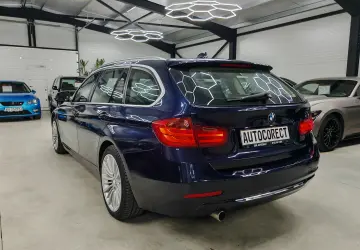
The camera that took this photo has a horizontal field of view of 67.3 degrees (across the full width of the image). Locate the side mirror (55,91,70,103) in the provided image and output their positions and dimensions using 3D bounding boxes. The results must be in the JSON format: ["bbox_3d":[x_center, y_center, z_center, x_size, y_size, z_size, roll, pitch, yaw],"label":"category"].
[{"bbox_3d":[-1.665,-0.409,3.805,0.220,0.160,0.135,-4,9,-34],"label":"side mirror"}]

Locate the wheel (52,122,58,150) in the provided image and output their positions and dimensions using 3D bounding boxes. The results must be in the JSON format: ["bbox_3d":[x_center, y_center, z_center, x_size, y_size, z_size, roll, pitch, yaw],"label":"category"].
[{"bbox_3d":[-2.099,0.182,4.735,0.170,0.495,0.495,-4,9,-34],"label":"wheel"}]

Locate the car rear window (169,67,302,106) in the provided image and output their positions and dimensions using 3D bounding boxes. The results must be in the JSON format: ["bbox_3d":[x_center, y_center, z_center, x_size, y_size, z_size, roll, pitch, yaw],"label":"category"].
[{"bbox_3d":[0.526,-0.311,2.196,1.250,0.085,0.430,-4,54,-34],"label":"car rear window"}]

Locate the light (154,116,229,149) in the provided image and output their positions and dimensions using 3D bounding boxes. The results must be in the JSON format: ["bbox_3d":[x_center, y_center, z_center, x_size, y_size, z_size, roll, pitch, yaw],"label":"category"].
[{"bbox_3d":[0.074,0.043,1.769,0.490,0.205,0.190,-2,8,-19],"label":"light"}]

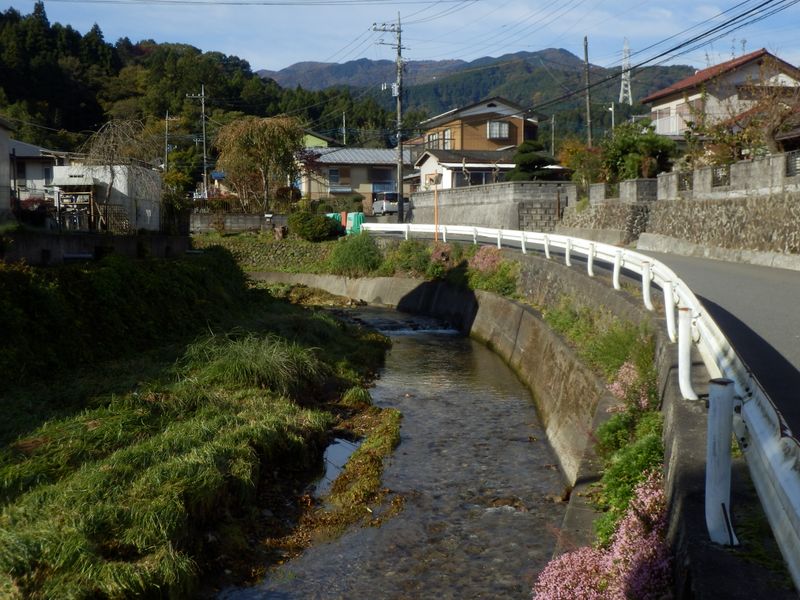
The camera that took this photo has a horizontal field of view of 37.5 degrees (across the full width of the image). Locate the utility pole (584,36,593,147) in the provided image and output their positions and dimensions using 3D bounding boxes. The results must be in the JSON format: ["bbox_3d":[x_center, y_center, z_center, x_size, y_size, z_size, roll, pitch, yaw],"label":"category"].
[{"bbox_3d":[12.400,-12.250,77.000,0.320,10.000,0.320,-3,4,0],"label":"utility pole"}]

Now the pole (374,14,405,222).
[{"bbox_3d":[-0.560,-9.570,63.000,1.650,11.300,0.700,-1,3,-15],"label":"pole"}]

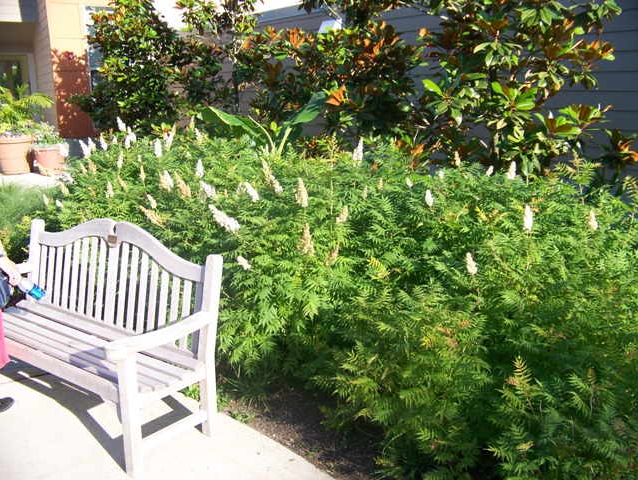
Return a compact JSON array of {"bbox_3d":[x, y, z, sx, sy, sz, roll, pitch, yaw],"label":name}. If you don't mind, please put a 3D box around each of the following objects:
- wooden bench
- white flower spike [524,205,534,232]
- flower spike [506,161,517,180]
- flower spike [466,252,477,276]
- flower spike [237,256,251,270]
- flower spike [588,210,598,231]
[{"bbox_3d":[-1.288,0.420,3.409,1.616,0.985,0.637,9,15,36],"label":"wooden bench"},{"bbox_3d":[1.117,-0.115,3.450,0.045,0.135,0.045,-3,12,0],"label":"white flower spike"},{"bbox_3d":[1.311,-0.470,4.400,0.055,0.125,0.055,8,12,0],"label":"flower spike"},{"bbox_3d":[0.697,0.109,2.950,0.045,0.100,0.045,-12,12,0],"label":"flower spike"},{"bbox_3d":[-0.376,0.118,3.250,0.090,0.047,0.047,41,0,-18],"label":"flower spike"},{"bbox_3d":[1.484,-0.105,3.500,0.045,0.108,0.045,-7,12,0],"label":"flower spike"}]

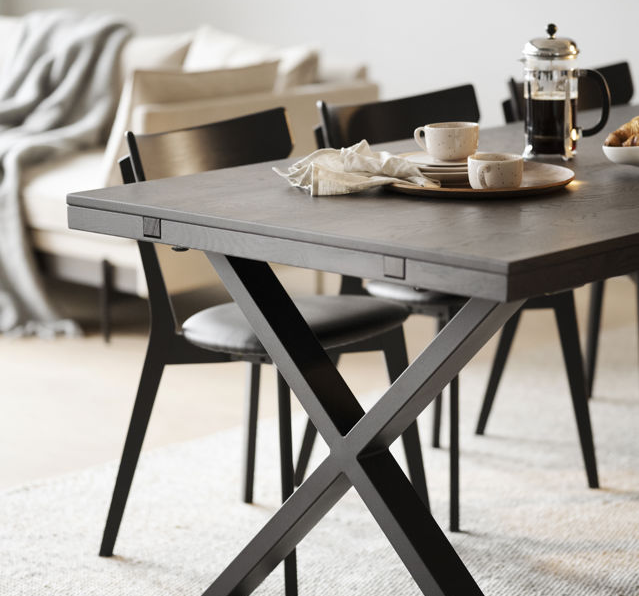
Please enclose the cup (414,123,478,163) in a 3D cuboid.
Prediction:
[{"bbox_3d":[0.216,-0.266,3.862,0.111,0.058,0.092,1,12,8],"label":"cup"}]

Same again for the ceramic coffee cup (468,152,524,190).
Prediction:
[{"bbox_3d":[0.289,-0.203,3.752,0.092,0.058,0.111,5,13,25],"label":"ceramic coffee cup"}]

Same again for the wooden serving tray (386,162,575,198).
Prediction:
[{"bbox_3d":[0.251,-0.201,3.867,0.374,0.020,0.374,0,12,4],"label":"wooden serving tray"}]

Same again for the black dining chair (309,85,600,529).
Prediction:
[{"bbox_3d":[0.262,-0.006,4.657,0.475,0.820,0.485,-11,16,-43],"label":"black dining chair"}]

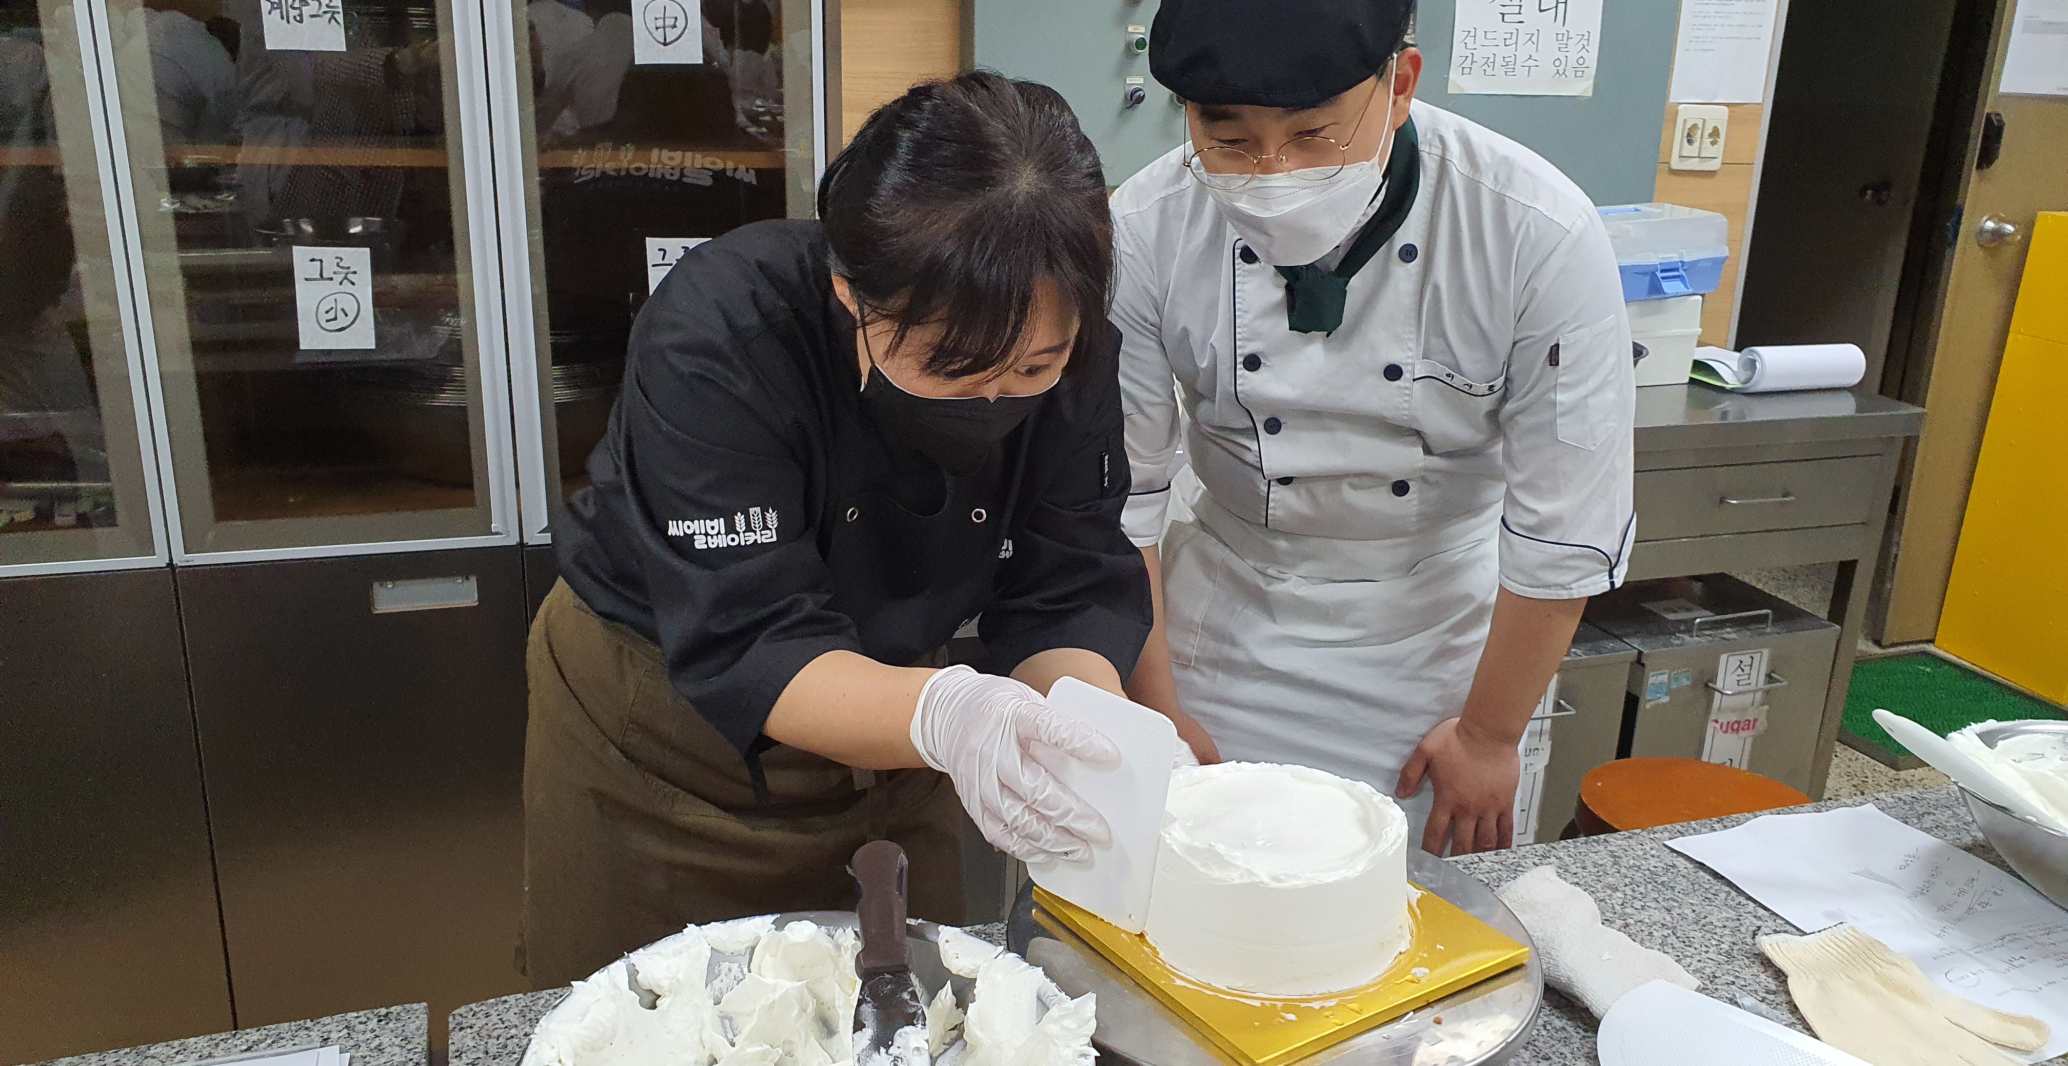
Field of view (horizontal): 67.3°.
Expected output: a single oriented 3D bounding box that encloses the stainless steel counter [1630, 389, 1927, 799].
[{"bbox_3d":[0.621,0.170,2.698,1.500,0.852,0.600,-4,18,-17],"label":"stainless steel counter"}]

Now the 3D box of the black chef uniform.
[{"bbox_3d":[-0.139,0.162,1.141,0.450,0.770,0.480,-8,20,-28],"label":"black chef uniform"}]

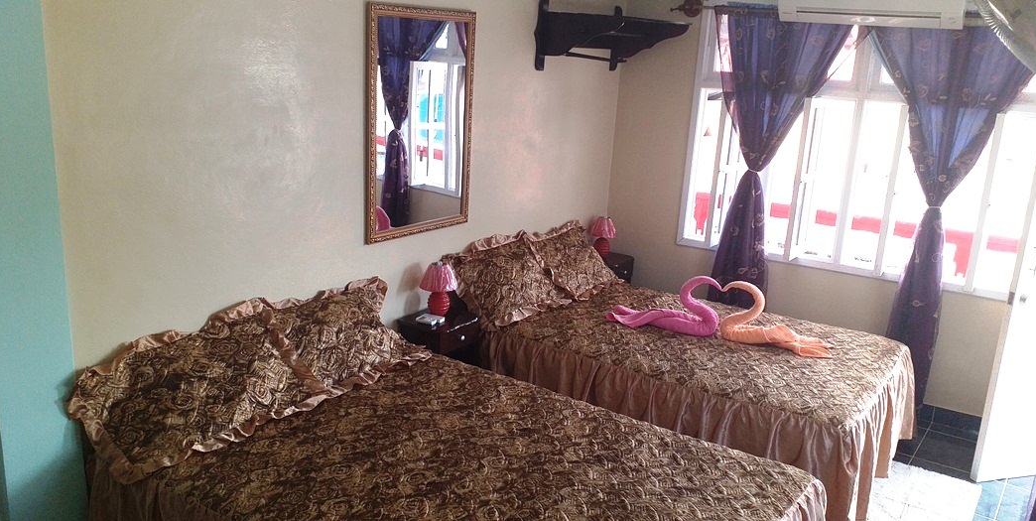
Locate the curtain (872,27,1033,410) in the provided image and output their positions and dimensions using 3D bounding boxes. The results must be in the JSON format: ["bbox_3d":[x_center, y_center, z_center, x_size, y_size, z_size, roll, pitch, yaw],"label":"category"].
[{"bbox_3d":[2.126,-0.195,3.861,0.927,2.097,0.130,14,18,35],"label":"curtain"}]

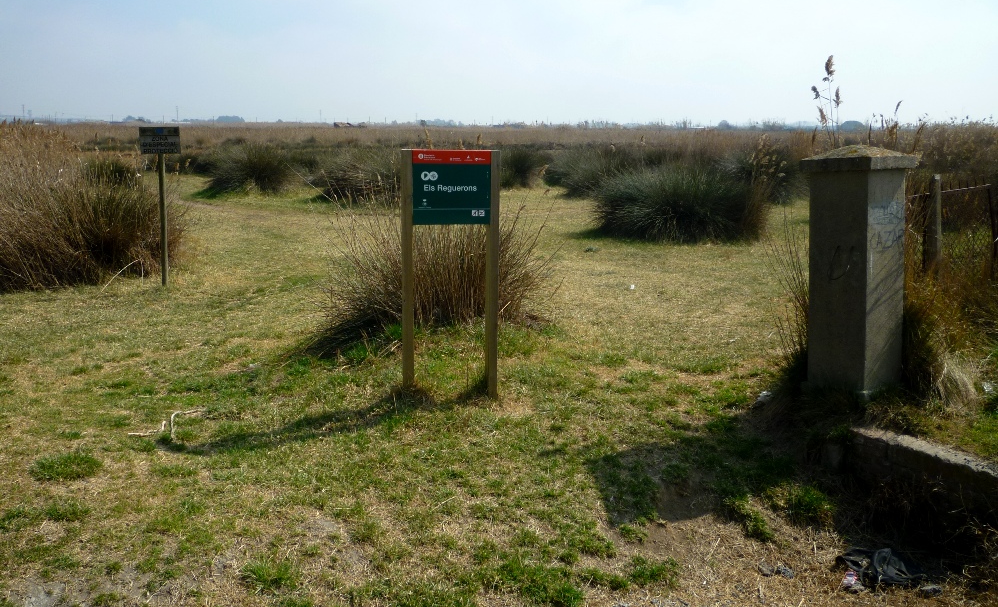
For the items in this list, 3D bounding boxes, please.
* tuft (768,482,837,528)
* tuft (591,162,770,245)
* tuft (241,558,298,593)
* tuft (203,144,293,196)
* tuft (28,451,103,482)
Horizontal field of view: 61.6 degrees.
[{"bbox_3d":[1.374,0.897,3.770,0.287,0.124,0.258,5,13,21],"label":"tuft"},{"bbox_3d":[2.973,-1.689,13.519,2.729,1.114,2.320,3,12,12],"label":"tuft"},{"bbox_3d":[-0.852,0.993,3.088,0.206,0.071,0.175,-3,12,-16],"label":"tuft"},{"bbox_3d":[-6.255,-3.388,20.933,2.224,1.205,2.001,-3,12,-16],"label":"tuft"},{"bbox_3d":[-2.112,0.777,4.057,0.345,0.069,0.293,-6,13,-28],"label":"tuft"}]

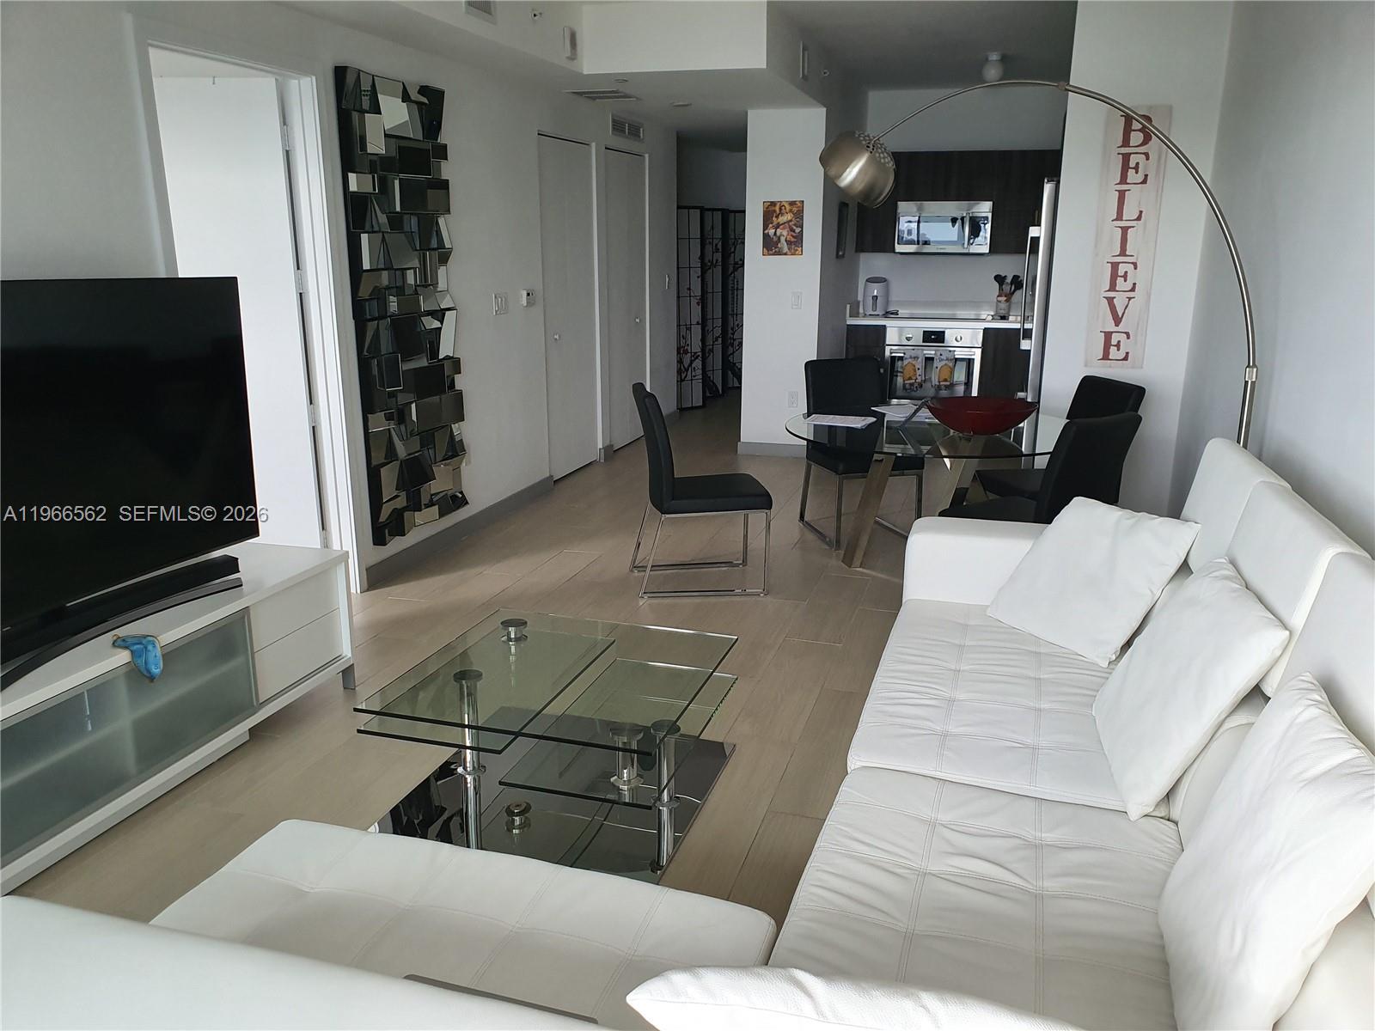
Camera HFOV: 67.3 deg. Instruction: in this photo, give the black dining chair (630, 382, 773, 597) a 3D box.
[{"bbox_3d":[0.051,-0.136,4.775,0.600,0.940,0.435,-2,16,-9],"label":"black dining chair"}]

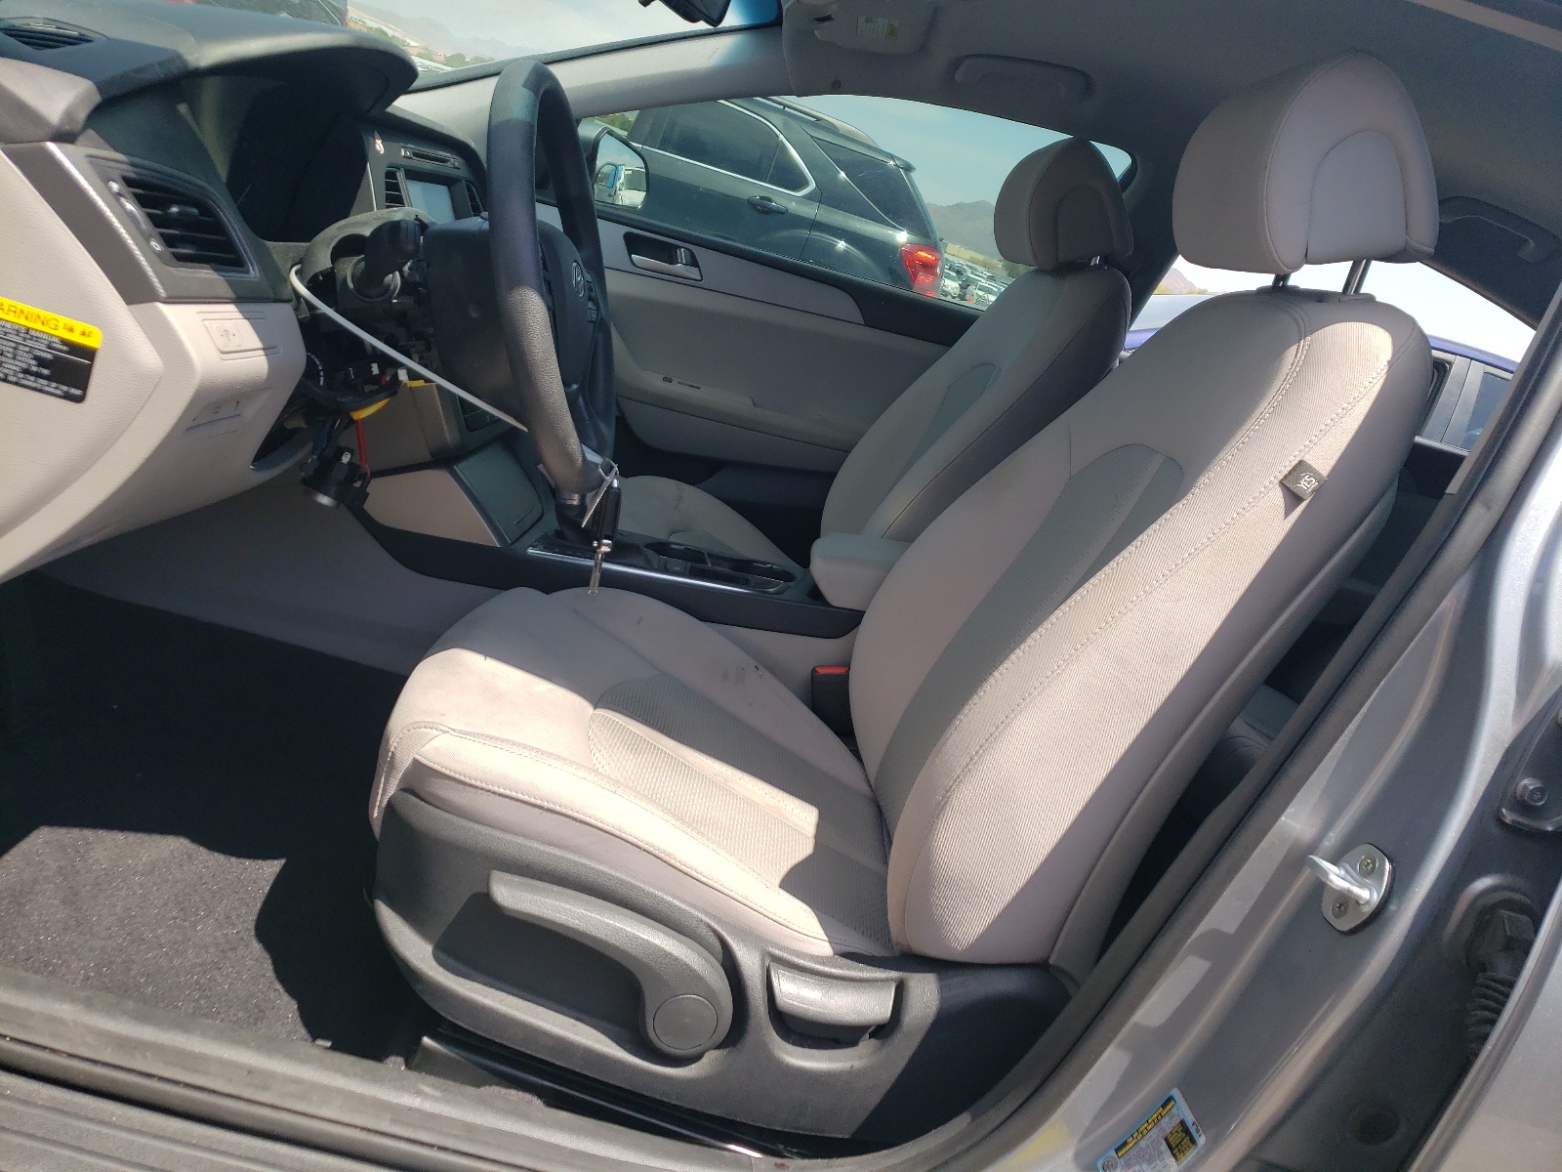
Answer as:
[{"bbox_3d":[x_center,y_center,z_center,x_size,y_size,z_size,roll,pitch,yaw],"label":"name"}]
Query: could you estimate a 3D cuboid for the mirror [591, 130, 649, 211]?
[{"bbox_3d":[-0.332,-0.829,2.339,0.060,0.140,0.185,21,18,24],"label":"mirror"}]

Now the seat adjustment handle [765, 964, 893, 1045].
[{"bbox_3d":[0.040,0.354,1.001,0.110,0.055,0.035,13,16,-4],"label":"seat adjustment handle"}]

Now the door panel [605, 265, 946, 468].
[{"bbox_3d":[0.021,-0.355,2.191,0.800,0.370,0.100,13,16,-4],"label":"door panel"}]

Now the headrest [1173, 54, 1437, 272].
[{"bbox_3d":[0.468,-0.372,1.066,0.140,0.180,0.255,-2,17,1],"label":"headrest"}]

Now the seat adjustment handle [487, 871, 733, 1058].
[{"bbox_3d":[-0.147,0.321,0.986,0.225,0.125,0.040,13,16,-4],"label":"seat adjustment handle"}]

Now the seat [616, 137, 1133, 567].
[{"bbox_3d":[0.057,-0.266,1.873,0.770,0.970,0.520,13,16,-4],"label":"seat"}]

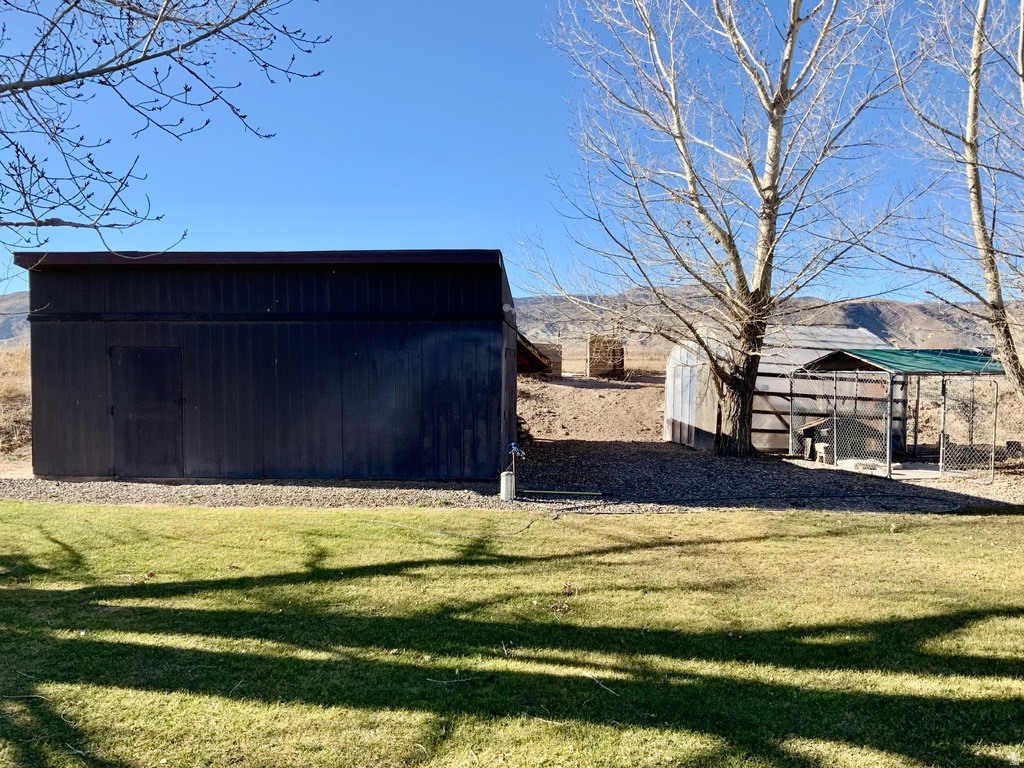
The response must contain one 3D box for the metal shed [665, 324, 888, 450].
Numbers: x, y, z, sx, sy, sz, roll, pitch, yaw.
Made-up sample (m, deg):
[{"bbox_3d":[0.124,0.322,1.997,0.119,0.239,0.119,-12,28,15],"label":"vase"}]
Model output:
[{"bbox_3d":[6.650,0.040,21.204,4.401,2.946,3.707,2,1,-16],"label":"metal shed"}]

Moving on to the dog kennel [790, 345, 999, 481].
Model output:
[{"bbox_3d":[7.789,0.459,16.936,3.122,2.276,3.166,0,2,-14],"label":"dog kennel"}]

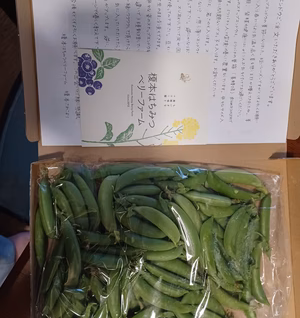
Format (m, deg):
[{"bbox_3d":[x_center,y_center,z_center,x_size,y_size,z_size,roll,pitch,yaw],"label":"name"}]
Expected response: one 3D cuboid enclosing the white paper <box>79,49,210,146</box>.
[{"bbox_3d":[-0.003,-0.067,0.328,0.148,0.002,0.105,-2,102,-9],"label":"white paper"}]

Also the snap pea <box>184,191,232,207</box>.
[{"bbox_3d":[0.067,0.046,0.328,0.056,0.014,0.012,10,86,1],"label":"snap pea"}]

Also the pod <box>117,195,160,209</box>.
[{"bbox_3d":[-0.011,0.048,0.322,0.051,0.013,0.015,11,84,-9],"label":"pod"}]

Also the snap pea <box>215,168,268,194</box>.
[{"bbox_3d":[0.111,0.024,0.346,0.074,0.012,0.022,16,83,-8],"label":"snap pea"}]

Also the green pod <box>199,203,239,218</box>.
[{"bbox_3d":[0.079,0.057,0.332,0.049,0.013,0.020,1,86,0],"label":"green pod"}]

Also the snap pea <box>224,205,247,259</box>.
[{"bbox_3d":[0.101,0.084,0.342,0.021,0.014,0.062,22,83,-6],"label":"snap pea"}]

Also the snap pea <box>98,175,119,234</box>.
[{"bbox_3d":[-0.051,0.055,0.355,0.024,0.014,0.069,1,85,0],"label":"snap pea"}]

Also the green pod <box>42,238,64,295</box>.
[{"bbox_3d":[-0.119,0.130,0.352,0.015,0.014,0.069,15,86,1],"label":"green pod"}]

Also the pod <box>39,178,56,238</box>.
[{"bbox_3d":[-0.111,0.054,0.311,0.013,0.016,0.066,-9,87,-9],"label":"pod"}]

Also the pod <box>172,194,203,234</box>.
[{"bbox_3d":[0.046,0.061,0.335,0.019,0.014,0.065,-35,91,-9],"label":"pod"}]

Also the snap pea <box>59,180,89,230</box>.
[{"bbox_3d":[-0.079,0.050,0.316,0.019,0.014,0.060,-23,90,-9],"label":"snap pea"}]

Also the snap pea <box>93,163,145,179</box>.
[{"bbox_3d":[-0.033,0.012,0.321,0.059,0.013,0.015,-7,87,-10],"label":"snap pea"}]

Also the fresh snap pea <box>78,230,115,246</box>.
[{"bbox_3d":[-0.057,0.088,0.321,0.049,0.013,0.014,14,84,-7],"label":"fresh snap pea"}]

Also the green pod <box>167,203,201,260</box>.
[{"bbox_3d":[0.040,0.082,0.326,0.020,0.014,0.072,-22,87,-1],"label":"green pod"}]

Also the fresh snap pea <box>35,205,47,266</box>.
[{"bbox_3d":[-0.115,0.082,0.302,0.013,0.014,0.061,-3,86,-10],"label":"fresh snap pea"}]

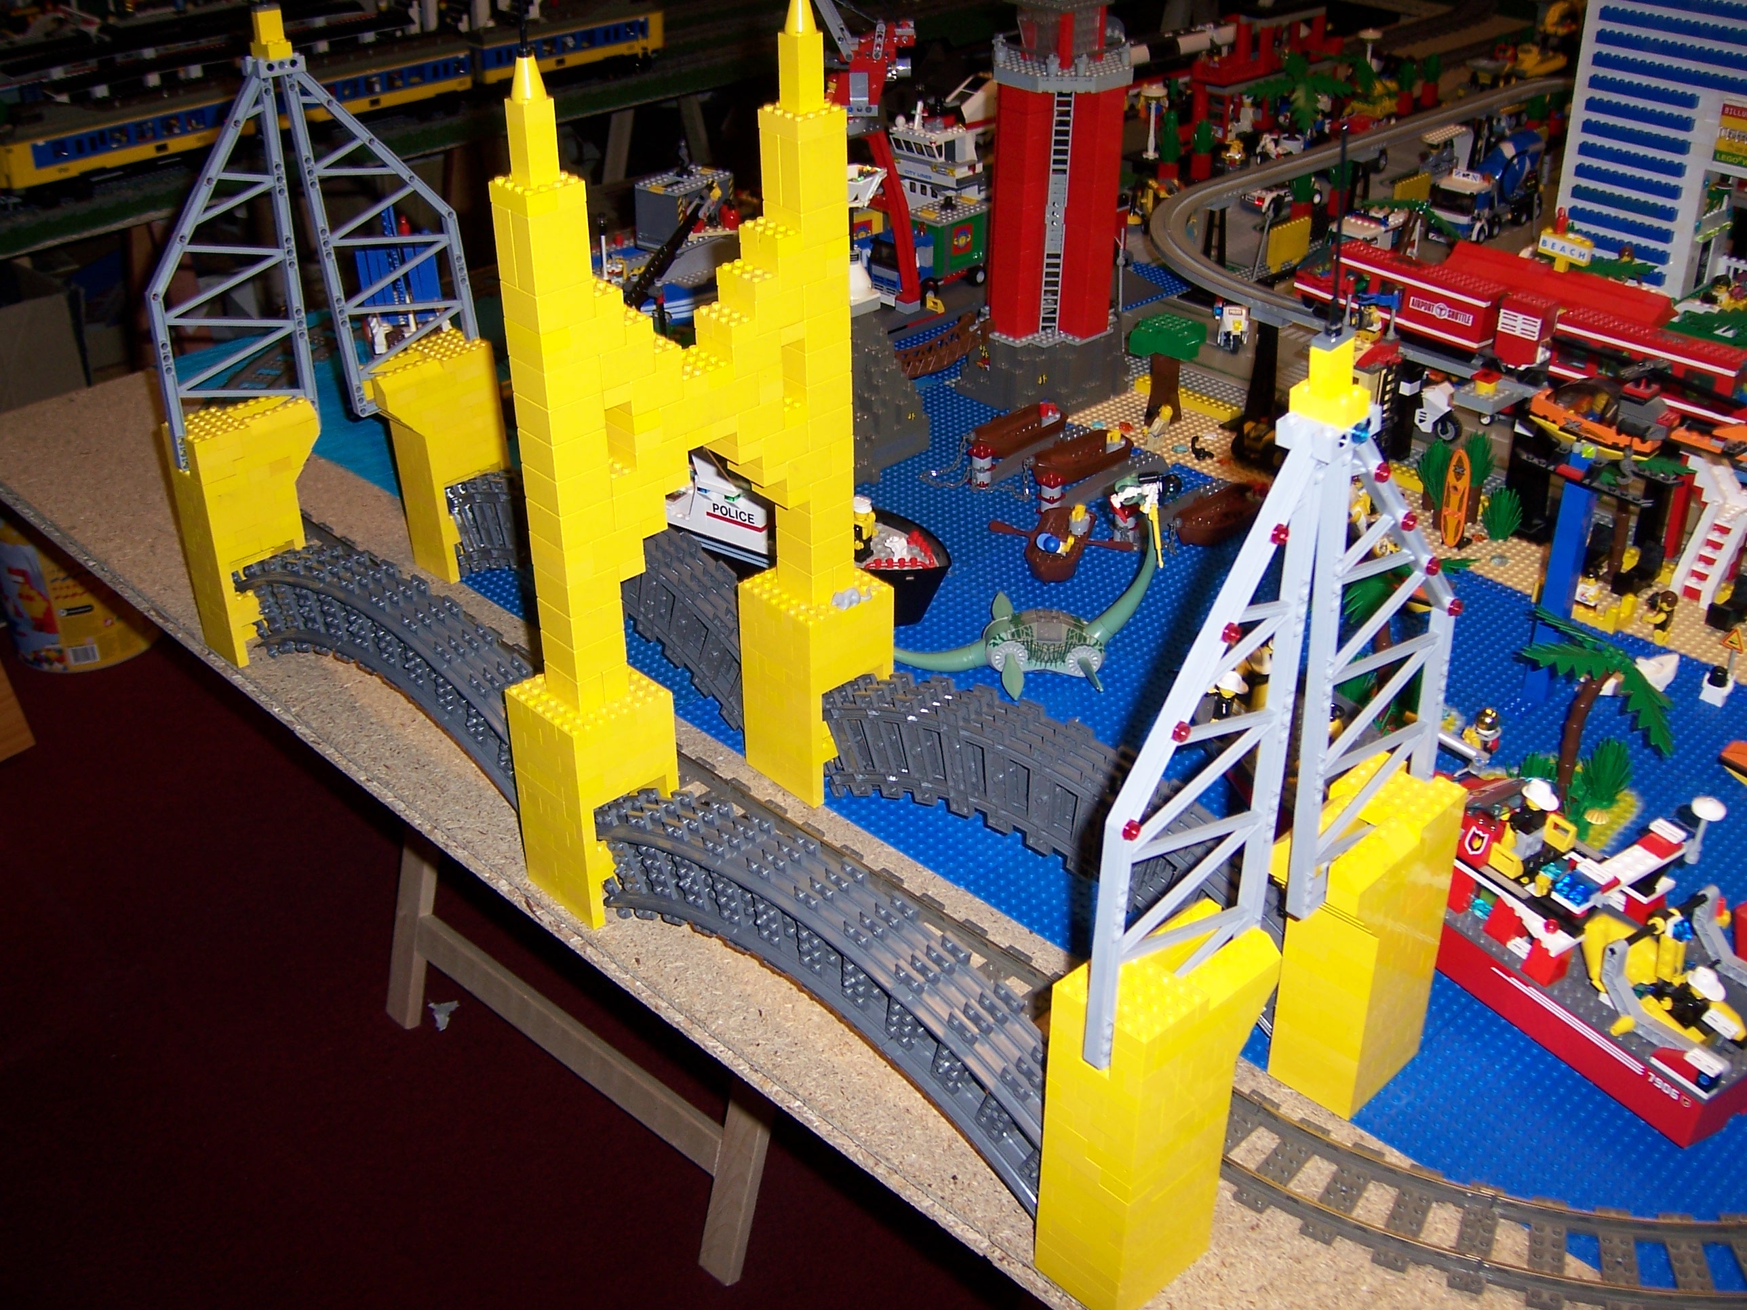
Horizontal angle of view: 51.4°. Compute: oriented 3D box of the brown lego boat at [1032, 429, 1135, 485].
[{"bbox_3d":[0.169,-0.158,1.471,0.091,0.020,0.040,-27,40,-36],"label":"brown lego boat"}]

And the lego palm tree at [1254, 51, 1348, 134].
[{"bbox_3d":[0.523,-0.682,2.242,0.125,0.100,0.118,0,31,0],"label":"lego palm tree"}]

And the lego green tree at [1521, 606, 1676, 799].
[{"bbox_3d":[0.415,0.038,1.059,0.097,0.112,0.097,-5,31,-8],"label":"lego green tree"}]

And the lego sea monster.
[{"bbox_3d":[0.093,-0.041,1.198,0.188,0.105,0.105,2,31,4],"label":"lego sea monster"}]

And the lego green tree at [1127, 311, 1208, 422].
[{"bbox_3d":[0.248,-0.241,1.540,0.050,0.086,0.050,-27,40,-36],"label":"lego green tree"}]

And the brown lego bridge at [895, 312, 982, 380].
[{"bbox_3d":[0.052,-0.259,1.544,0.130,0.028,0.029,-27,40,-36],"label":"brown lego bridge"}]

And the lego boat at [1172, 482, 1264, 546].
[{"bbox_3d":[0.267,-0.105,1.382,0.091,0.020,0.040,-27,40,-36],"label":"lego boat"}]

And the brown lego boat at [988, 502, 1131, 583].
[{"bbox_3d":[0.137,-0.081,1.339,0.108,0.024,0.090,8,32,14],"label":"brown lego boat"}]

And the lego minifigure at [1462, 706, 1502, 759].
[{"bbox_3d":[0.377,0.047,1.117,0.024,0.033,0.017,11,33,19],"label":"lego minifigure"}]

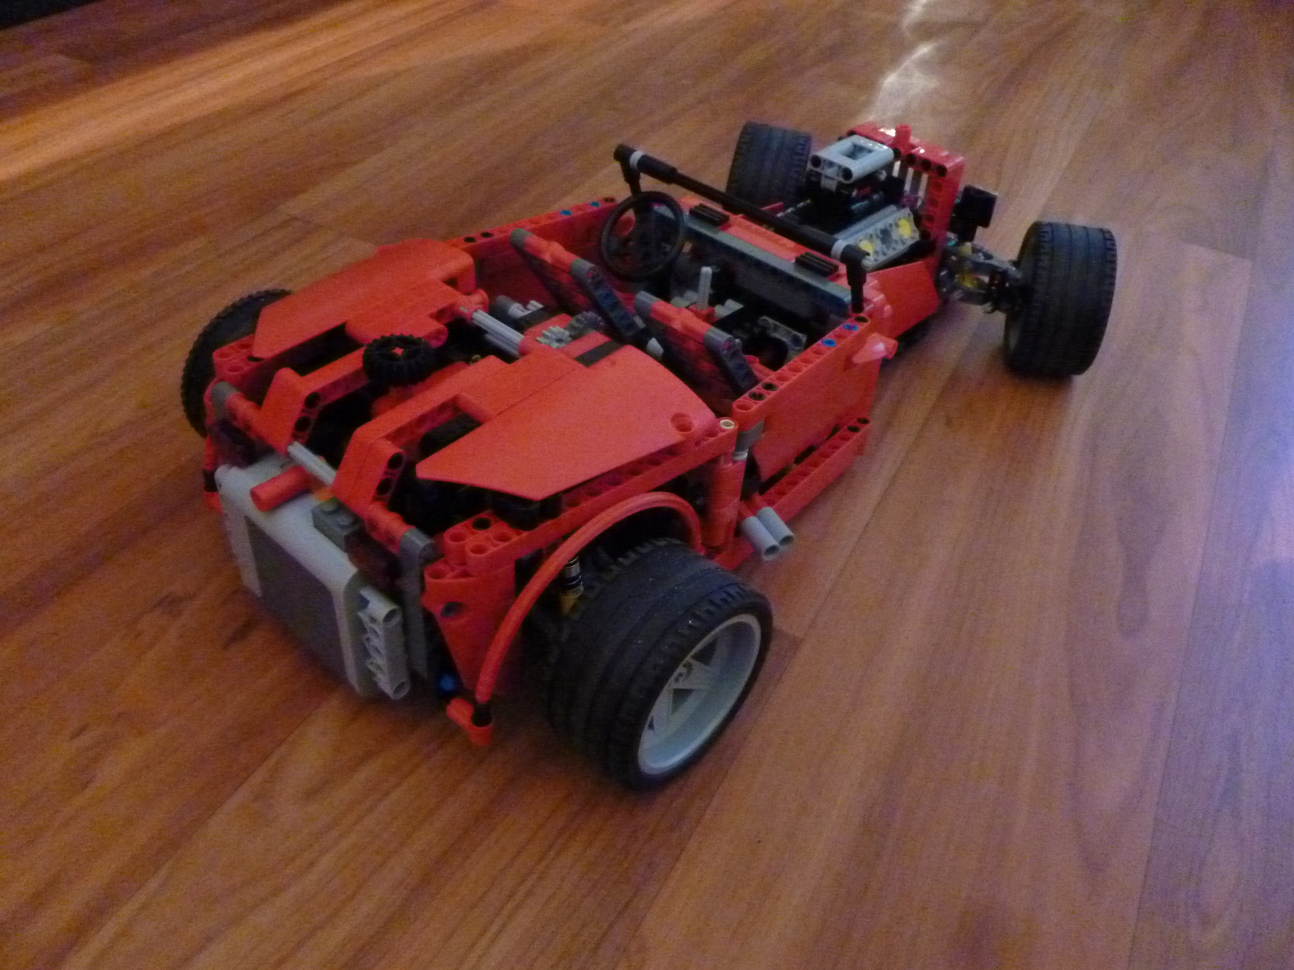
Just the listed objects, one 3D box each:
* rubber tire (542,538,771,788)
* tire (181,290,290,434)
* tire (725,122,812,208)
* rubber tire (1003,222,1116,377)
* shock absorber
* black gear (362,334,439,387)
[{"bbox_3d":[0.004,0.054,0.314,0.036,0.068,0.068,33,48,30],"label":"rubber tire"},{"bbox_3d":[-0.142,-0.038,0.411,0.036,0.068,0.068,32,48,29],"label":"tire"},{"bbox_3d":[0.065,-0.162,0.576,0.036,0.068,0.068,13,41,6],"label":"tire"},{"bbox_3d":[0.195,-0.088,0.496,0.036,0.068,0.068,9,40,10],"label":"rubber tire"},{"bbox_3d":[-0.024,0.023,0.311,0.009,0.047,0.009,22,42,38],"label":"shock absorber"},{"bbox_3d":[-0.074,-0.037,0.314,0.022,0.008,0.022,3,39,-2],"label":"black gear"}]

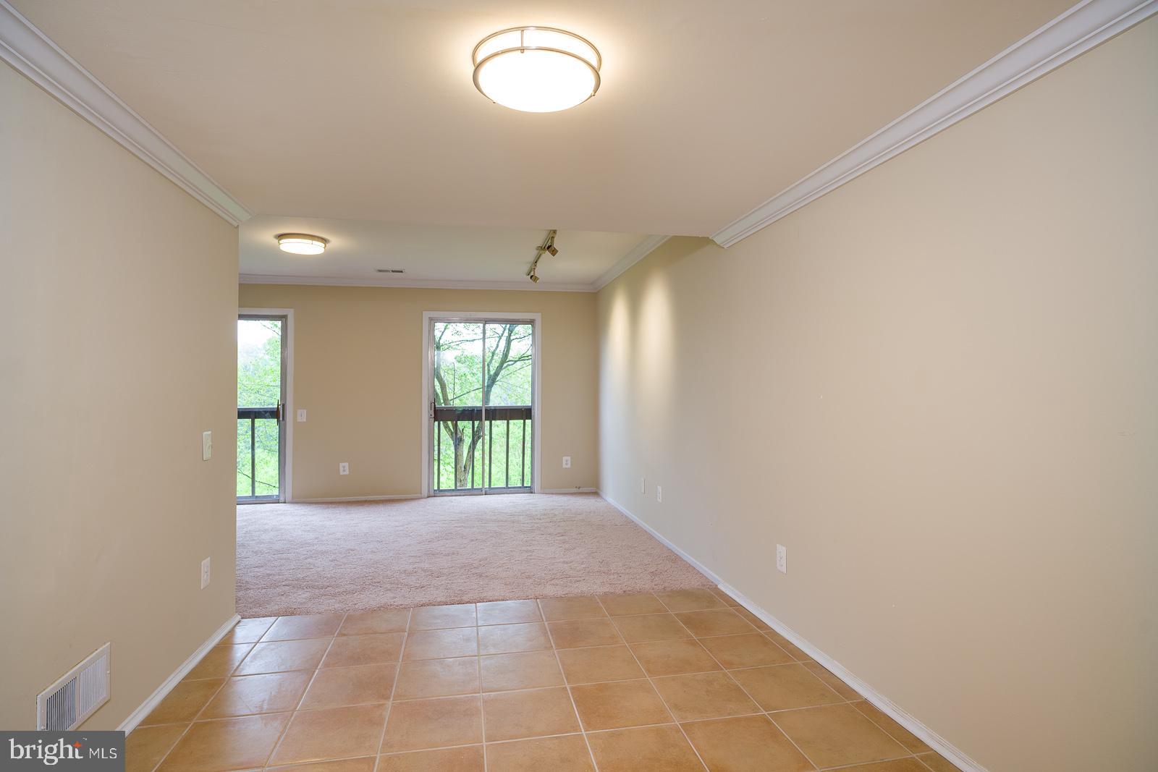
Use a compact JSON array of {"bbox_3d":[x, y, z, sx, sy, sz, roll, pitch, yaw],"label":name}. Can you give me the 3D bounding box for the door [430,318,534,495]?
[{"bbox_3d":[-1.087,0.239,6.562,1.171,1.997,0.100,0,-1,-11],"label":"door"}]

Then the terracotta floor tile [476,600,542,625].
[{"bbox_3d":[-0.374,1.244,3.167,0.336,0.010,0.334,0,-1,-11],"label":"terracotta floor tile"}]

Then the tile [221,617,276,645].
[{"bbox_3d":[-1.631,1.215,2.860,0.191,0.010,0.323,0,-1,-11],"label":"tile"}]

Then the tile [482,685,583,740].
[{"bbox_3d":[-0.184,1.207,2.136,0.335,0.010,0.323,0,-1,-11],"label":"tile"}]

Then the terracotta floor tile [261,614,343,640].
[{"bbox_3d":[-1.391,1.242,2.973,0.336,0.010,0.334,0,-1,-11],"label":"terracotta floor tile"}]

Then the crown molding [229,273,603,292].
[{"bbox_3d":[-2.142,-1.173,6.593,4.820,0.090,0.085,0,-1,-11],"label":"crown molding"}]

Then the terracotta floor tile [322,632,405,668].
[{"bbox_3d":[-0.974,1.213,2.652,0.335,0.010,0.323,0,-1,-11],"label":"terracotta floor tile"}]

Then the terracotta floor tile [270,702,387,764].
[{"bbox_3d":[-0.847,1.204,2.005,0.333,0.010,0.326,0,-1,-11],"label":"terracotta floor tile"}]

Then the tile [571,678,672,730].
[{"bbox_3d":[0.150,1.208,2.200,0.335,0.010,0.323,0,-1,-11],"label":"tile"}]

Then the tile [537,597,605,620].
[{"bbox_3d":[-0.029,1.218,3.163,0.333,0.010,0.326,0,-1,-11],"label":"tile"}]

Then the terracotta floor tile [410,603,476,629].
[{"bbox_3d":[-0.713,1.244,3.102,0.336,0.010,0.334,0,-1,-11],"label":"terracotta floor tile"}]

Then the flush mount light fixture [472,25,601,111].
[{"bbox_3d":[-0.114,-0.854,1.612,0.356,0.098,0.356,0,-1,-11],"label":"flush mount light fixture"}]

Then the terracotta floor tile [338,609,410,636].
[{"bbox_3d":[-1.036,1.216,2.974,0.335,0.010,0.323,0,-1,-11],"label":"terracotta floor tile"}]

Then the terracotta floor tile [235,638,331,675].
[{"bbox_3d":[-1.327,1.235,2.638,0.336,0.010,0.334,0,-1,-11],"label":"terracotta floor tile"}]

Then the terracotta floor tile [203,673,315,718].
[{"bbox_3d":[-1.263,1.228,2.303,0.336,0.010,0.334,0,-1,-11],"label":"terracotta floor tile"}]

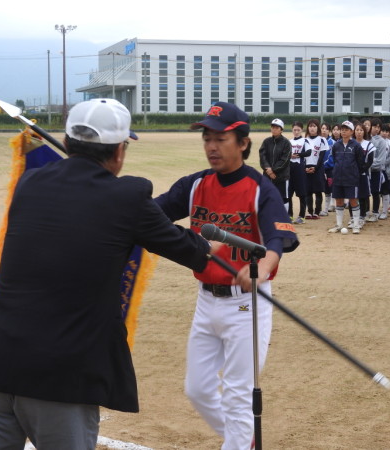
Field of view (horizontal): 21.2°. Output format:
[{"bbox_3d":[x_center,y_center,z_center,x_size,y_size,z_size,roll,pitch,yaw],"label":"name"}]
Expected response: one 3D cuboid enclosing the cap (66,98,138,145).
[{"bbox_3d":[-0.269,-0.304,3.083,0.180,0.130,0.270,2,-1,22],"label":"cap"}]

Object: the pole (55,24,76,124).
[{"bbox_3d":[-12.950,-14.771,103.459,2.200,10.100,0.900,-1,6,-10],"label":"pole"}]

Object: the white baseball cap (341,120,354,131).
[{"bbox_3d":[2.188,-1.411,14.813,0.180,0.130,0.260,4,9,30],"label":"white baseball cap"}]

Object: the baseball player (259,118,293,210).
[{"bbox_3d":[1.191,-0.740,15.115,0.470,1.592,0.340,2,6,15],"label":"baseball player"}]

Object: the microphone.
[{"bbox_3d":[0.120,0.051,3.200,0.235,0.060,0.052,19,-2,-25],"label":"microphone"}]

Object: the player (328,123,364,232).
[{"bbox_3d":[2.178,-0.698,14.915,0.500,1.579,0.360,3,7,25],"label":"player"}]

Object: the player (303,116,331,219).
[{"bbox_3d":[1.979,-0.898,16.715,0.430,1.586,0.320,1,6,10],"label":"player"}]

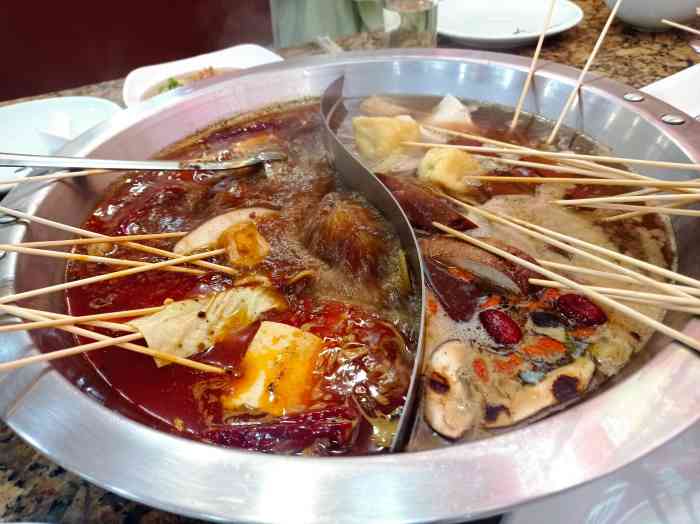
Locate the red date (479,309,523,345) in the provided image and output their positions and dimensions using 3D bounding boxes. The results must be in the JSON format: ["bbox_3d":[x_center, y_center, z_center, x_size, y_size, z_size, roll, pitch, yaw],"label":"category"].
[{"bbox_3d":[0.065,0.028,0.246,0.014,0.013,0.022,-27,43,-24],"label":"red date"}]

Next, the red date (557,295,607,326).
[{"bbox_3d":[0.102,0.021,0.249,0.023,0.013,0.015,28,49,35],"label":"red date"}]

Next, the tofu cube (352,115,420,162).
[{"bbox_3d":[0.024,-0.081,0.377,0.035,0.028,0.029,18,44,27],"label":"tofu cube"}]

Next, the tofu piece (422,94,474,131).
[{"bbox_3d":[0.072,-0.105,0.412,0.037,0.028,0.029,-1,39,6],"label":"tofu piece"}]

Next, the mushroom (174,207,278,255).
[{"bbox_3d":[-0.070,-0.017,0.318,0.061,0.020,0.032,-21,41,-18],"label":"mushroom"}]

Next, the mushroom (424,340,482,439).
[{"bbox_3d":[0.041,0.051,0.225,0.024,0.017,0.046,-1,39,6],"label":"mushroom"}]

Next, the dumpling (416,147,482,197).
[{"bbox_3d":[0.061,-0.056,0.347,0.034,0.031,0.040,-32,45,-29],"label":"dumpling"}]

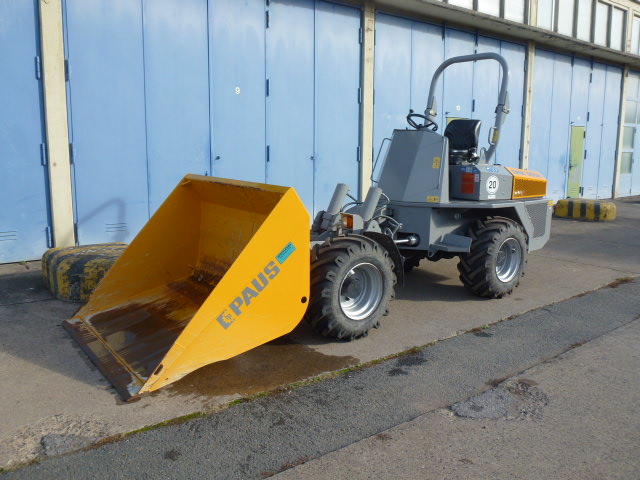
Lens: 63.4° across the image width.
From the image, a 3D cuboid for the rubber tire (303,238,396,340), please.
[{"bbox_3d":[0.236,0.395,4.362,0.860,0.860,0.380,-7,12,-37],"label":"rubber tire"}]

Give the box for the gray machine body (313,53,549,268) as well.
[{"bbox_3d":[0.884,-0.927,5.703,3.330,2.260,1.870,-7,12,-37],"label":"gray machine body"}]

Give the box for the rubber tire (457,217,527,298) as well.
[{"bbox_3d":[1.894,0.190,5.614,0.860,0.860,0.380,-7,12,-37],"label":"rubber tire"}]

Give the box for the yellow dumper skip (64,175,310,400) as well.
[{"bbox_3d":[-1.207,0.163,4.341,1.460,1.310,1.950,-7,12,-37],"label":"yellow dumper skip"}]

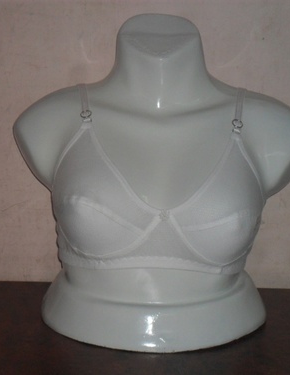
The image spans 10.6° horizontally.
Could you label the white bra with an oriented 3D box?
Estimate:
[{"bbox_3d":[0.019,-0.017,2.100,0.290,0.245,0.220,1,13,-2],"label":"white bra"}]

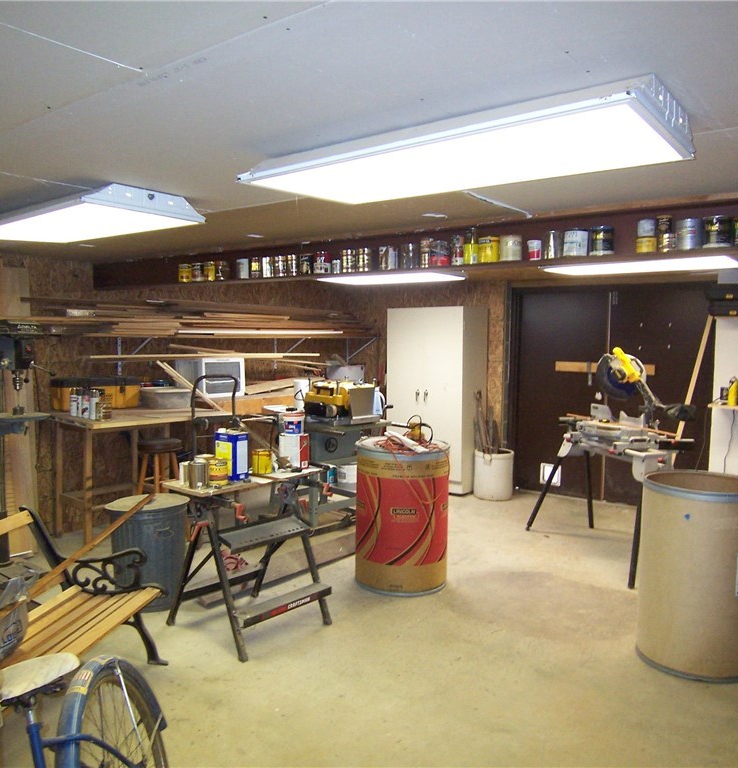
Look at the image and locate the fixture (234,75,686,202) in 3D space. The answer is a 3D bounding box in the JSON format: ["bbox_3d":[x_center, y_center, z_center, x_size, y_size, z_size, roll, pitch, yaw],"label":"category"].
[{"bbox_3d":[0.248,-0.701,2.028,1.215,0.105,0.605,3,5,37],"label":"fixture"}]

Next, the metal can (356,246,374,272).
[{"bbox_3d":[-0.025,-0.707,3.893,0.095,0.124,0.095,1,4,0],"label":"metal can"}]

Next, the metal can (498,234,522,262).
[{"bbox_3d":[0.724,-0.683,3.479,0.109,0.127,0.109,1,4,0],"label":"metal can"}]

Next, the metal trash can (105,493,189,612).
[{"bbox_3d":[-1.275,0.971,3.945,0.450,0.585,0.450,1,4,0],"label":"metal trash can"}]

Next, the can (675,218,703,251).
[{"bbox_3d":[1.330,-0.620,2.825,0.100,0.117,0.100,4,6,38],"label":"can"}]

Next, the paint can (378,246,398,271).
[{"bbox_3d":[0.111,-0.719,3.942,0.108,0.126,0.108,1,4,0],"label":"paint can"}]

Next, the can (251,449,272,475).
[{"bbox_3d":[-0.565,0.412,3.600,0.108,0.125,0.108,1,4,0],"label":"can"}]

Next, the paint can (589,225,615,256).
[{"bbox_3d":[1.095,-0.664,3.200,0.106,0.132,0.106,3,5,37],"label":"paint can"}]

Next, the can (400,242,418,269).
[{"bbox_3d":[0.219,-0.694,3.701,0.096,0.122,0.096,1,4,0],"label":"can"}]

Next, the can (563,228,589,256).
[{"bbox_3d":[0.953,-0.648,3.131,0.108,0.114,0.108,4,6,38],"label":"can"}]

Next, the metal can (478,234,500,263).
[{"bbox_3d":[0.599,-0.671,3.405,0.106,0.116,0.106,1,4,0],"label":"metal can"}]

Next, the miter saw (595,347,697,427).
[{"bbox_3d":[1.902,0.060,4.886,0.720,0.630,0.560,-1,5,-18],"label":"miter saw"}]

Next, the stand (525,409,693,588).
[{"bbox_3d":[1.726,0.758,4.843,0.560,0.930,1.330,-1,5,-18],"label":"stand"}]

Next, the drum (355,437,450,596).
[{"bbox_3d":[0.208,0.814,4.309,0.588,0.870,0.588,1,4,0],"label":"drum"}]

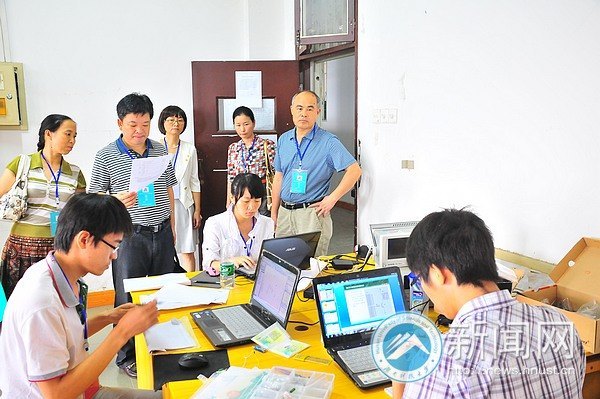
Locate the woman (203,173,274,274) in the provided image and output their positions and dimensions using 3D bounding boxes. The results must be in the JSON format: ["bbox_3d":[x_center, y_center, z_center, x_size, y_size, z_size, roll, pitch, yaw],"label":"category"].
[{"bbox_3d":[-0.287,0.476,3.139,0.470,1.267,0.700,-5,9,-30],"label":"woman"}]

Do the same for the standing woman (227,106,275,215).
[{"bbox_3d":[-0.353,0.158,4.013,0.410,1.651,0.280,2,8,14],"label":"standing woman"}]

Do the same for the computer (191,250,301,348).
[{"bbox_3d":[-0.223,0.378,2.160,0.327,0.249,0.350,-4,9,-26],"label":"computer"}]

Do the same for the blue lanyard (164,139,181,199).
[{"bbox_3d":[-0.870,-0.215,3.750,0.120,0.430,0.150,-2,9,-8],"label":"blue lanyard"}]

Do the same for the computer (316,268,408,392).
[{"bbox_3d":[0.278,0.417,1.841,0.350,0.256,0.353,-4,9,-22],"label":"computer"}]

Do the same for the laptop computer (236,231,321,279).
[{"bbox_3d":[-0.121,0.280,2.849,0.350,0.245,0.317,-6,10,-34],"label":"laptop computer"}]

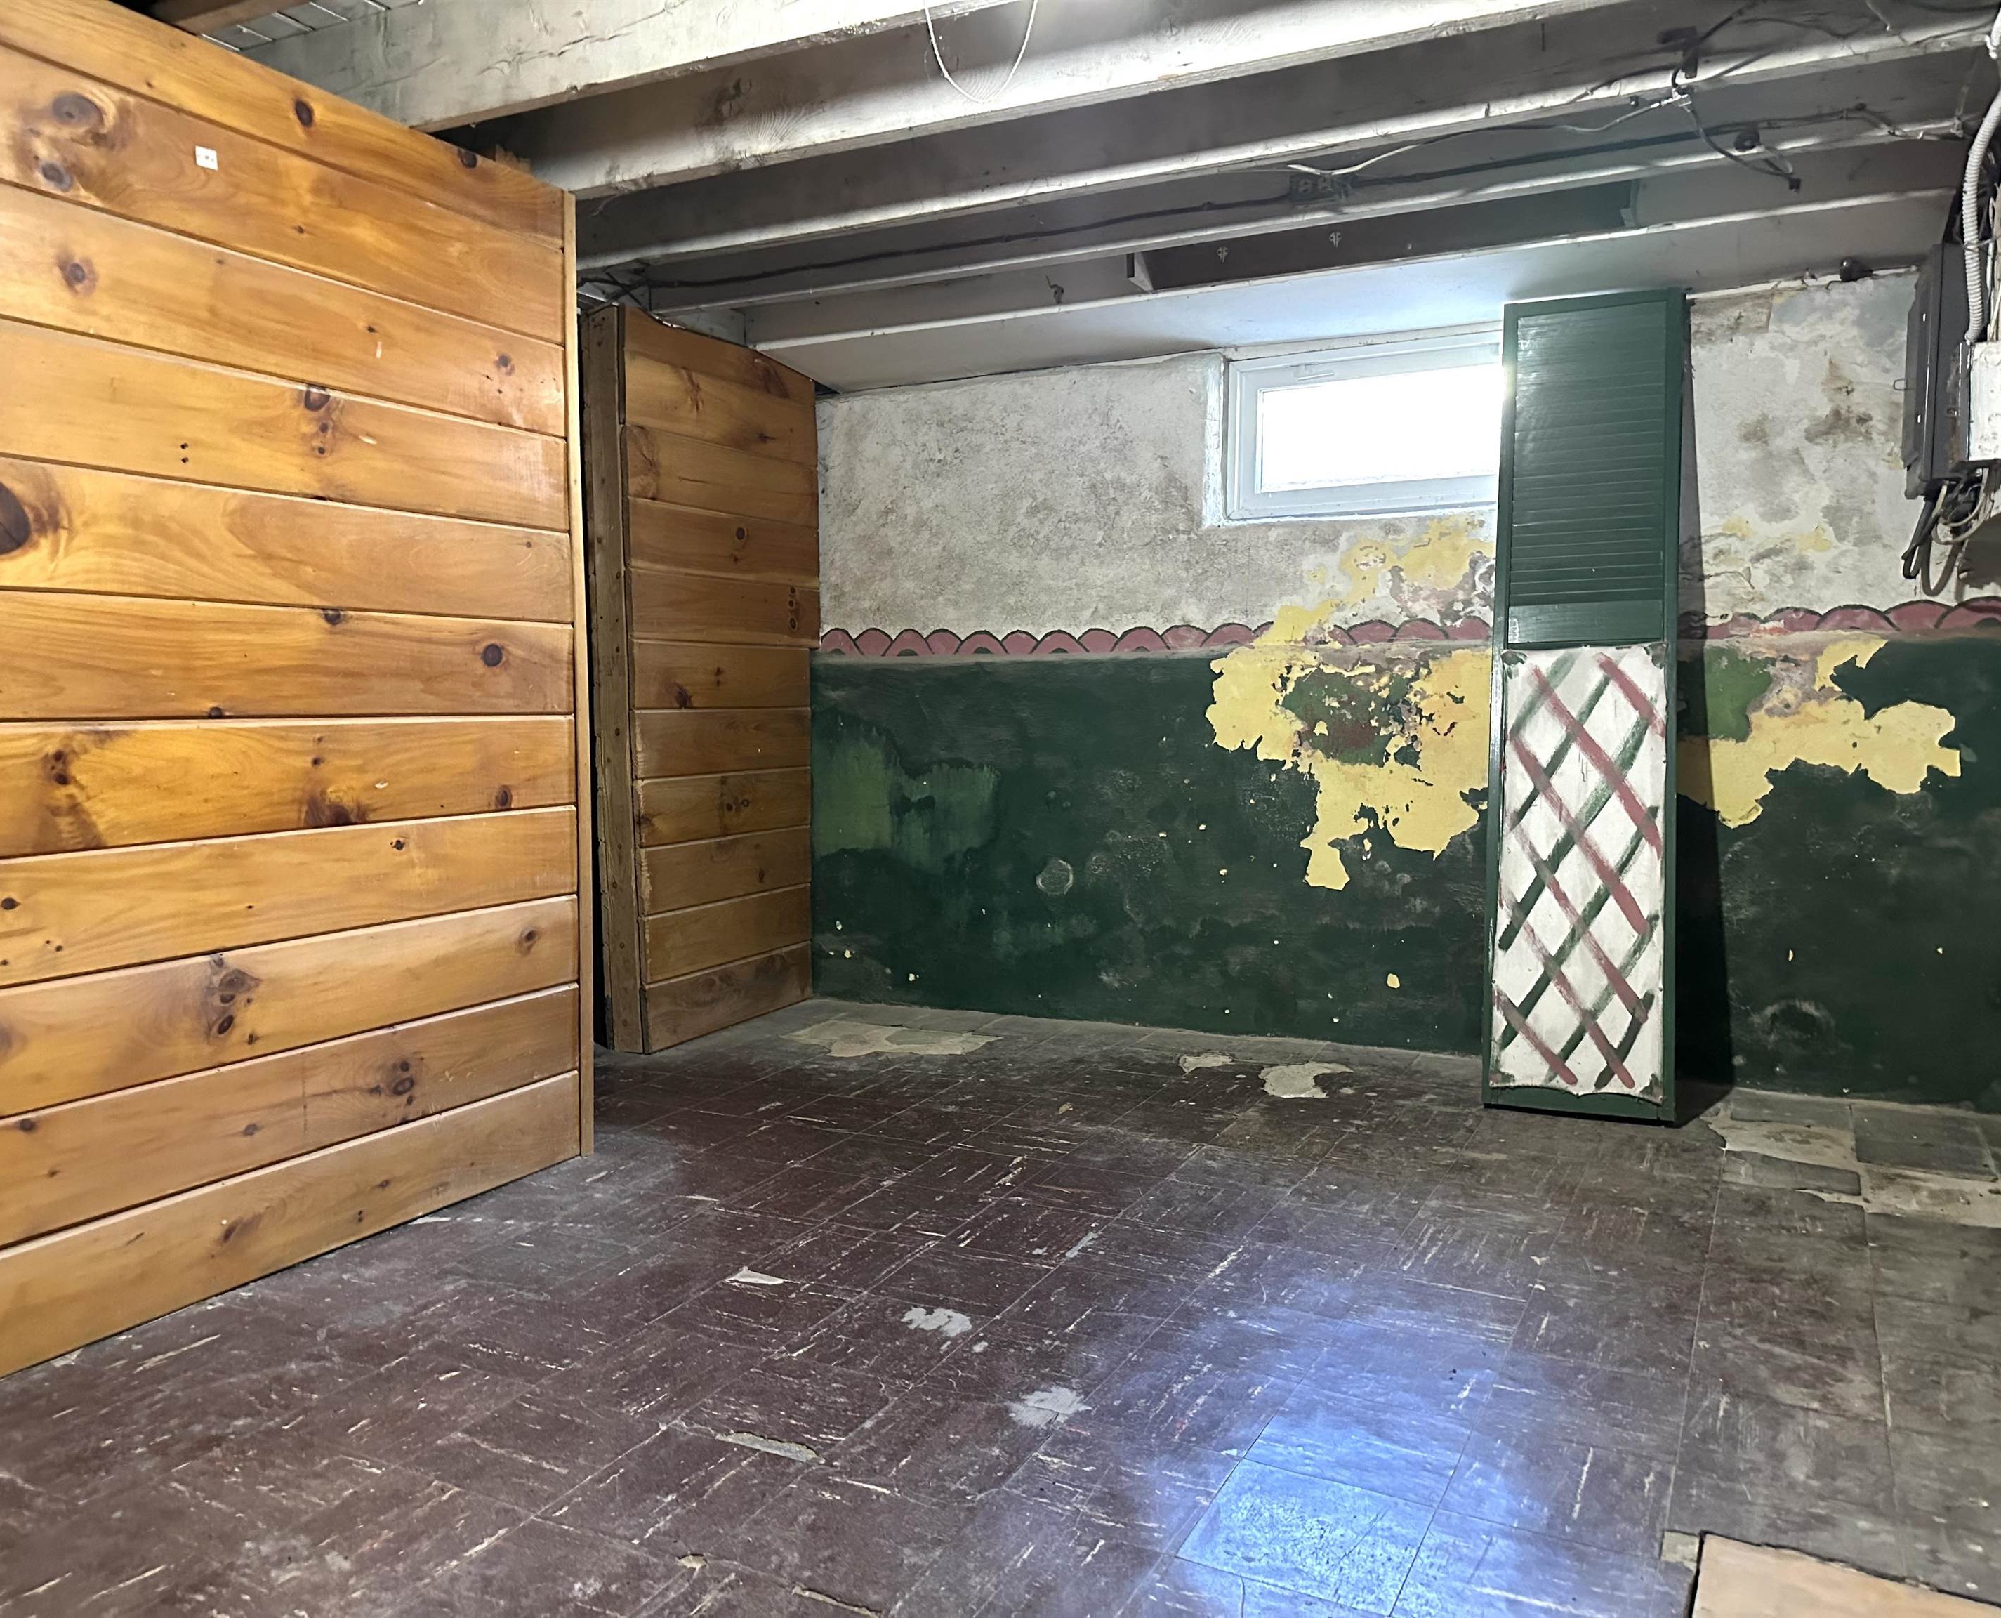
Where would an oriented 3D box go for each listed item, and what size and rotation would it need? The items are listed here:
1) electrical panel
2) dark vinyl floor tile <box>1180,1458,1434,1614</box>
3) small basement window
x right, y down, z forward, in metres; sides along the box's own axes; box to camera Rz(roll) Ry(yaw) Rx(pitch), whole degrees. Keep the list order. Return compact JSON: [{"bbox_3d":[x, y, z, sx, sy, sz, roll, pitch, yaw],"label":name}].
[{"bbox_3d":[1.718,-0.781,2.712,0.100,0.410,0.310,2,5,28],"label":"electrical panel"},{"bbox_3d":[0.342,0.800,1.655,0.229,0.004,0.229,2,5,27],"label":"dark vinyl floor tile"},{"bbox_3d":[0.999,-0.935,3.654,0.900,0.398,0.070,2,5,28],"label":"small basement window"}]

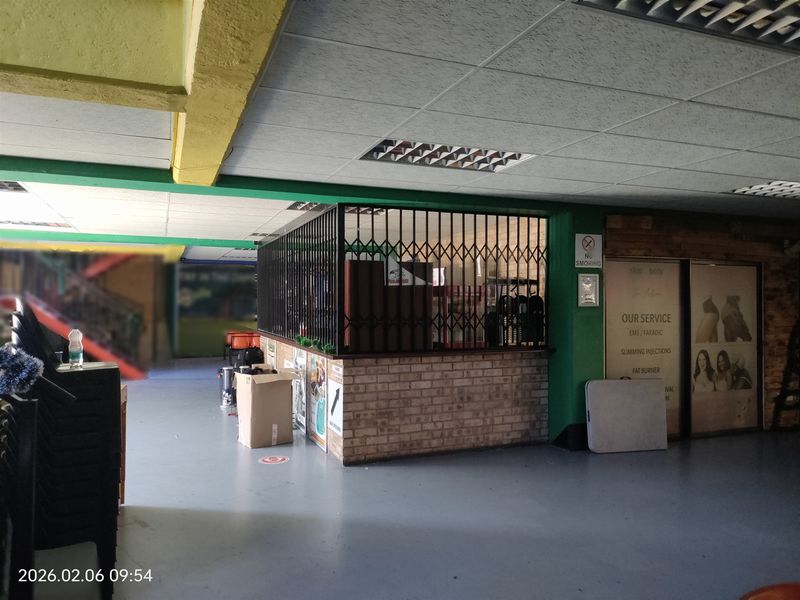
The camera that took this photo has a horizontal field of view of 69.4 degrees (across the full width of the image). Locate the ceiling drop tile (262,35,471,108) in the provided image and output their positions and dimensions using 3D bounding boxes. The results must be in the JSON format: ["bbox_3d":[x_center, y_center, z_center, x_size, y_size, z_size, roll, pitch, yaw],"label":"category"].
[{"bbox_3d":[-0.160,-1.013,2.606,0.841,0.018,0.594,0,0,-22],"label":"ceiling drop tile"}]

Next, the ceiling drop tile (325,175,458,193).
[{"bbox_3d":[-0.057,-1.024,5.066,1.194,0.018,0.274,0,0,-22],"label":"ceiling drop tile"}]

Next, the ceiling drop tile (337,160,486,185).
[{"bbox_3d":[0.109,-1.023,4.659,1.194,0.018,0.594,0,0,-22],"label":"ceiling drop tile"}]

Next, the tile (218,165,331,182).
[{"bbox_3d":[-1.005,-1.019,4.680,0.841,0.018,0.274,0,0,-22],"label":"tile"}]

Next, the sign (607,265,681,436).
[{"bbox_3d":[2.734,0.567,6.442,1.090,1.983,0.020,0,0,-22],"label":"sign"}]

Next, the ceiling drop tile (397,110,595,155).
[{"bbox_3d":[0.562,-1.020,3.547,1.194,0.018,0.594,0,0,-22],"label":"ceiling drop tile"}]

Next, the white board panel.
[{"bbox_3d":[2.278,1.158,5.838,0.870,0.720,0.075,0,-5,-14],"label":"white board panel"}]

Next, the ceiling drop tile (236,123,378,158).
[{"bbox_3d":[-0.613,-1.016,3.717,0.841,0.018,0.594,0,0,-22],"label":"ceiling drop tile"}]

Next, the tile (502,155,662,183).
[{"bbox_3d":[1.447,-1.027,4.555,1.194,0.018,0.594,0,0,-22],"label":"tile"}]

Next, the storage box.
[{"bbox_3d":[-1.541,1.236,6.638,0.485,0.790,0.425,0,0,-34],"label":"storage box"}]

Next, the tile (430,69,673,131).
[{"bbox_3d":[0.782,-1.010,2.963,1.183,0.018,0.589,0,0,-22],"label":"tile"}]

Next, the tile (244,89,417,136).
[{"bbox_3d":[-0.376,-1.007,3.135,0.827,0.018,0.589,0,0,-22],"label":"tile"}]

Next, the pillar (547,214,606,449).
[{"bbox_3d":[1.852,0.274,6.111,0.410,2.480,0.430,0,0,-22],"label":"pillar"}]

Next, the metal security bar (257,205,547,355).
[{"bbox_3d":[-0.474,-0.192,8.625,2.480,1.500,5.450,0,0,-22],"label":"metal security bar"}]

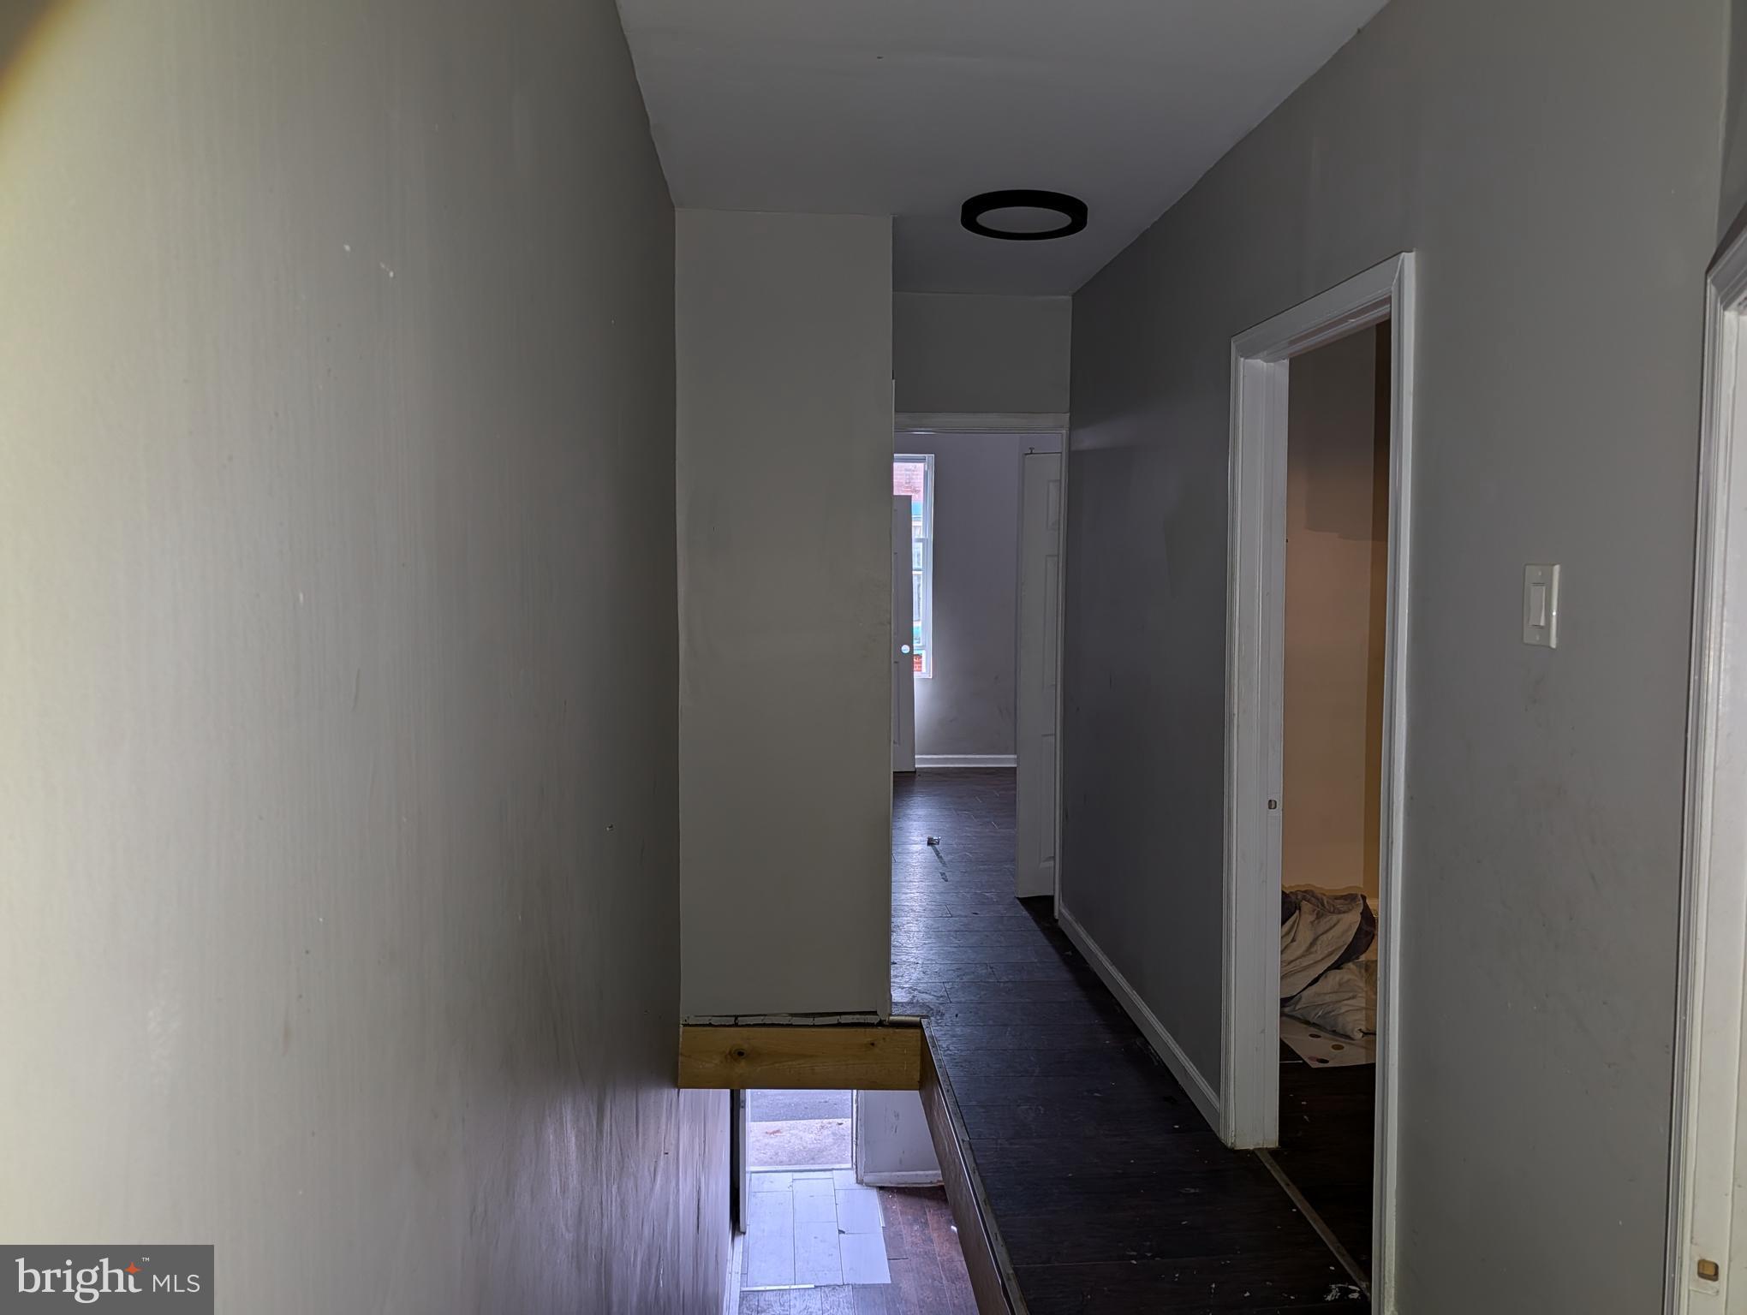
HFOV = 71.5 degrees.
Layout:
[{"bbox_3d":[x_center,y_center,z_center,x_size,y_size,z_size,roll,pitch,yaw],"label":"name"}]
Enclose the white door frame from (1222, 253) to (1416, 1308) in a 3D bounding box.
[{"bbox_3d":[1.002,0.279,2.691,0.140,2.091,0.870,-1,4,-4],"label":"white door frame"}]

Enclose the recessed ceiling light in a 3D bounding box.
[{"bbox_3d":[0.444,-1.299,3.572,0.366,0.042,0.366,-1,4,-4],"label":"recessed ceiling light"}]

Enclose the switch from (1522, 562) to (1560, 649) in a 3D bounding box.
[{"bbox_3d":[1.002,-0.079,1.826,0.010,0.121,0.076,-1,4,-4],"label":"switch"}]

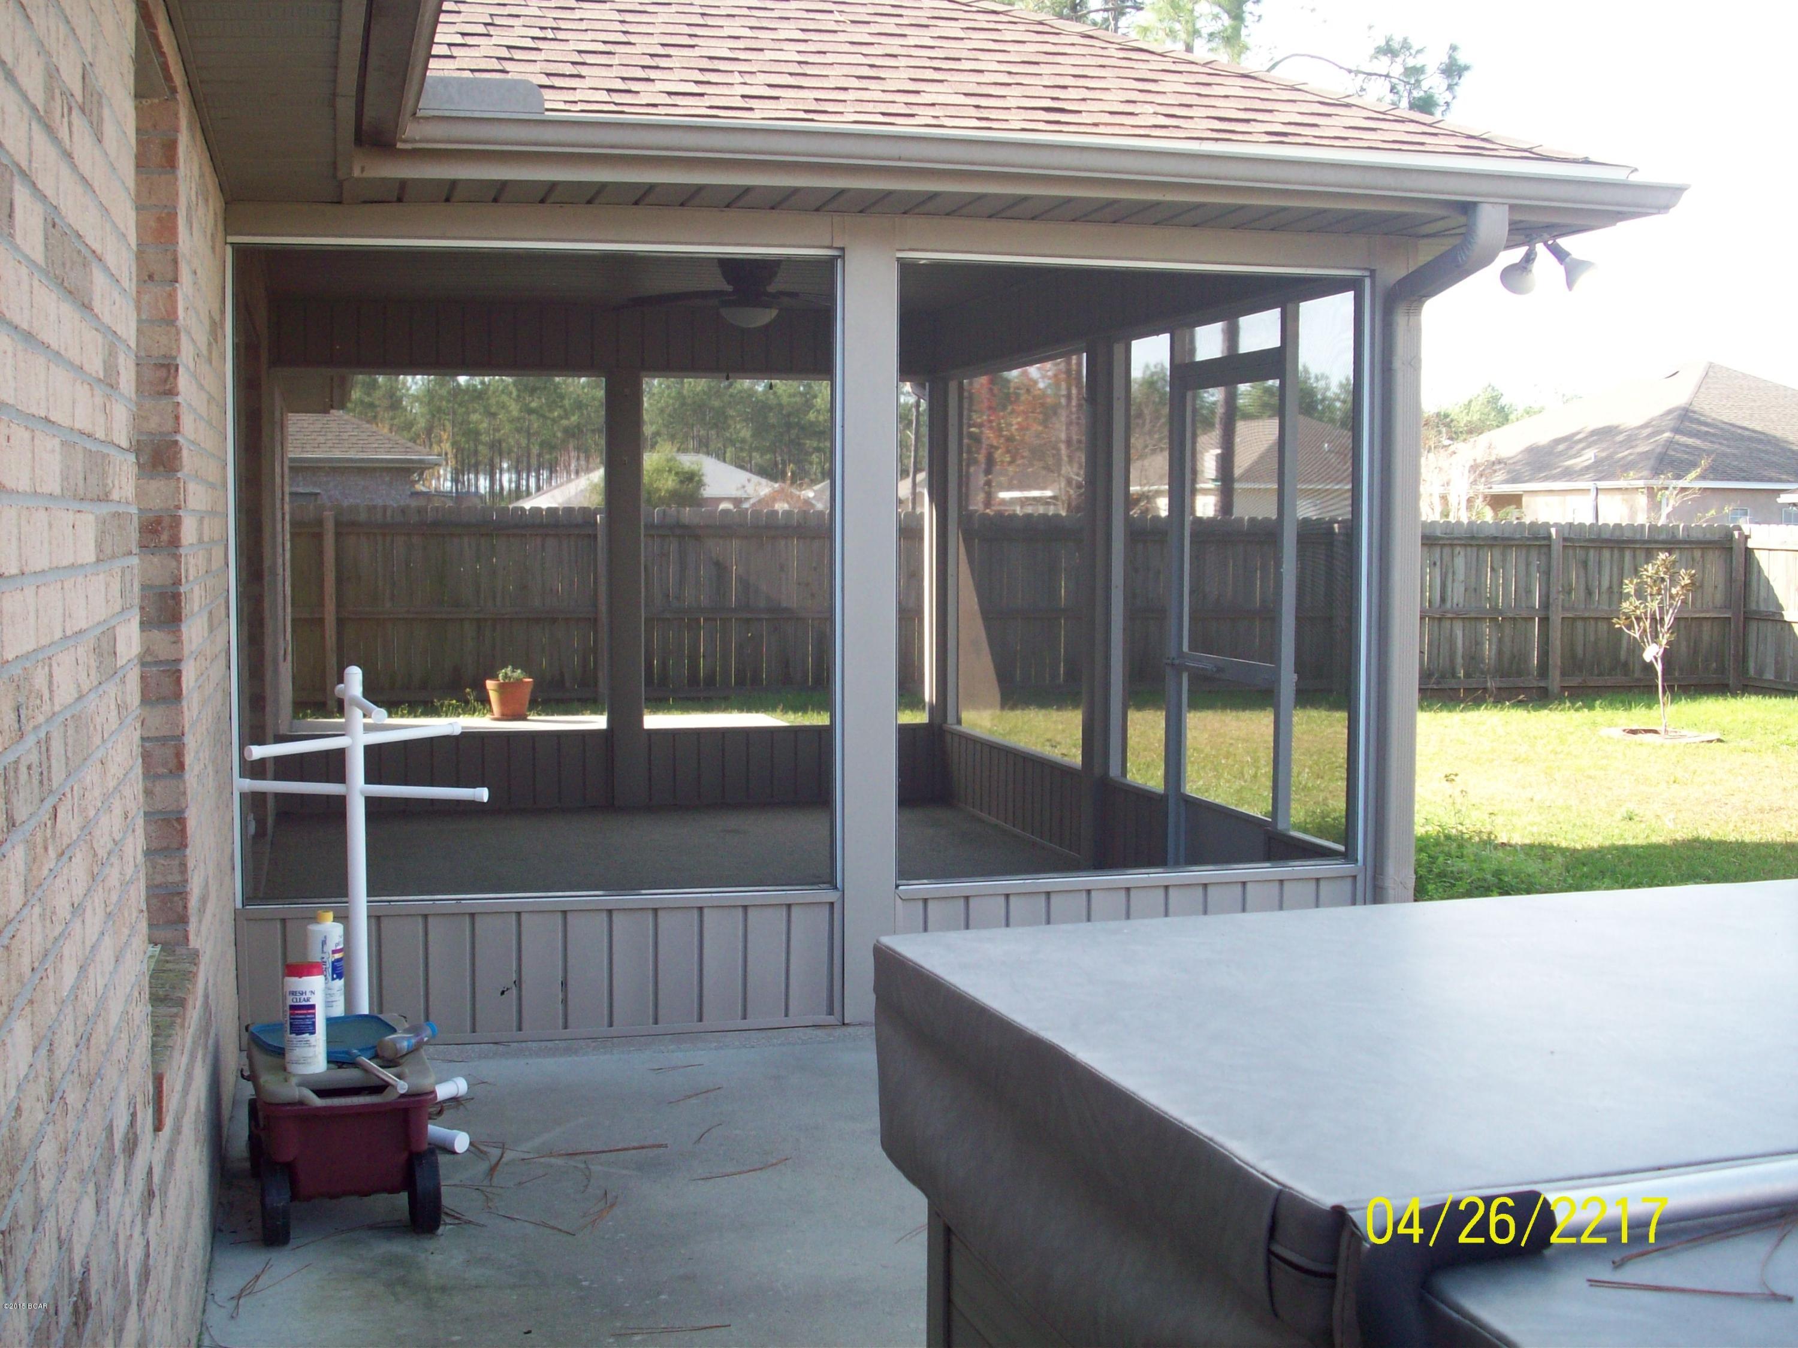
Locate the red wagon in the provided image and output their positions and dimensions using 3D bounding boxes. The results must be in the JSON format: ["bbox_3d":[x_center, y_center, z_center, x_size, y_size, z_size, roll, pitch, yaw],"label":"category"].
[{"bbox_3d":[-1.228,0.983,4.228,0.360,0.365,0.540,-2,5,-21],"label":"red wagon"}]

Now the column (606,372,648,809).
[{"bbox_3d":[-1.480,-0.459,10.464,0.180,2.360,0.170,-1,5,-14],"label":"column"}]

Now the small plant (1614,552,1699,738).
[{"bbox_3d":[6.163,-0.257,15.600,0.660,1.470,0.640,2,5,22],"label":"small plant"}]

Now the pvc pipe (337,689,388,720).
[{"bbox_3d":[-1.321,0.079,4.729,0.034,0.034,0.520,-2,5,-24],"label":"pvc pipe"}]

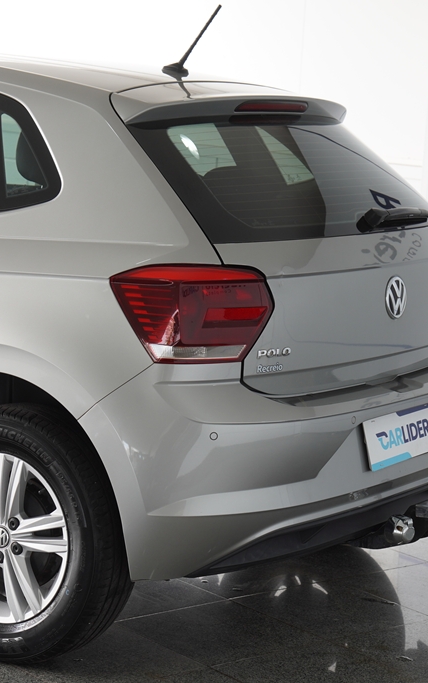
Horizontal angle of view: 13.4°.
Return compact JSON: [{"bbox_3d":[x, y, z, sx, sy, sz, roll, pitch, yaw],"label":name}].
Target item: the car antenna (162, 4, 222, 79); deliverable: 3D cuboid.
[{"bbox_3d":[-0.063,-0.818,4.952,0.180,0.195,0.045,8,10,32],"label":"car antenna"}]

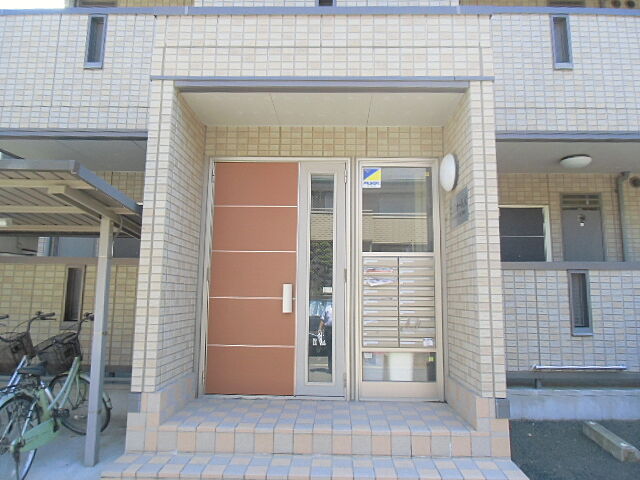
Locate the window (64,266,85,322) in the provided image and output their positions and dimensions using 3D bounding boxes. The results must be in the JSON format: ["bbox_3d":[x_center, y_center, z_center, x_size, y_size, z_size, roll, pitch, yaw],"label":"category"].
[{"bbox_3d":[-2.781,0.642,5.032,0.225,0.700,0.100,1,-8,1],"label":"window"}]

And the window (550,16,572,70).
[{"bbox_3d":[2.905,-2.370,5.342,0.220,0.700,0.100,1,-8,1],"label":"window"}]

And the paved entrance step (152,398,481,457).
[{"bbox_3d":[-0.005,1.652,3.992,2.540,0.210,0.980,1,-8,1],"label":"paved entrance step"}]

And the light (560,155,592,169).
[{"bbox_3d":[3.345,-1.004,5.791,0.360,0.110,0.360,1,-8,1],"label":"light"}]

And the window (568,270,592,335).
[{"bbox_3d":[2.878,0.695,4.919,0.230,0.710,0.100,1,-8,1],"label":"window"}]

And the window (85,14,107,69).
[{"bbox_3d":[-2.742,-2.423,5.455,0.230,0.700,0.100,1,-8,1],"label":"window"}]

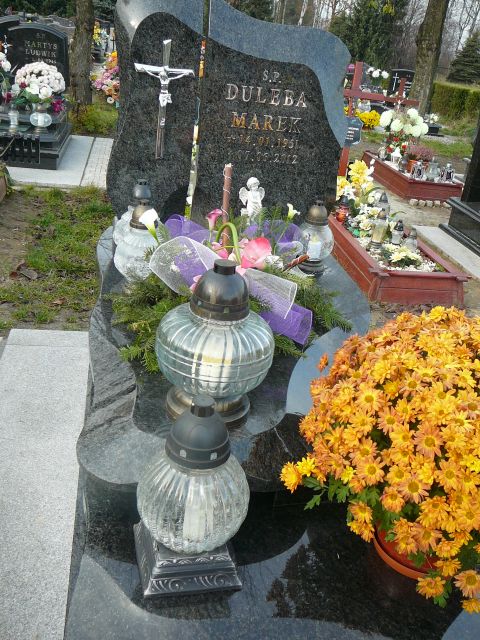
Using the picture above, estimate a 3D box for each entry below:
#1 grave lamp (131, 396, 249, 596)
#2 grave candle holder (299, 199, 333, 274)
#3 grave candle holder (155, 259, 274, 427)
[{"bbox_3d":[-0.084,0.297,1.173,0.200,0.350,0.200,-1,26,-13],"label":"grave lamp"},{"bbox_3d":[0.293,-0.317,2.433,0.125,0.255,0.125,1,26,-9],"label":"grave candle holder"},{"bbox_3d":[-0.057,0.040,1.485,0.262,0.362,0.262,1,26,-9],"label":"grave candle holder"}]

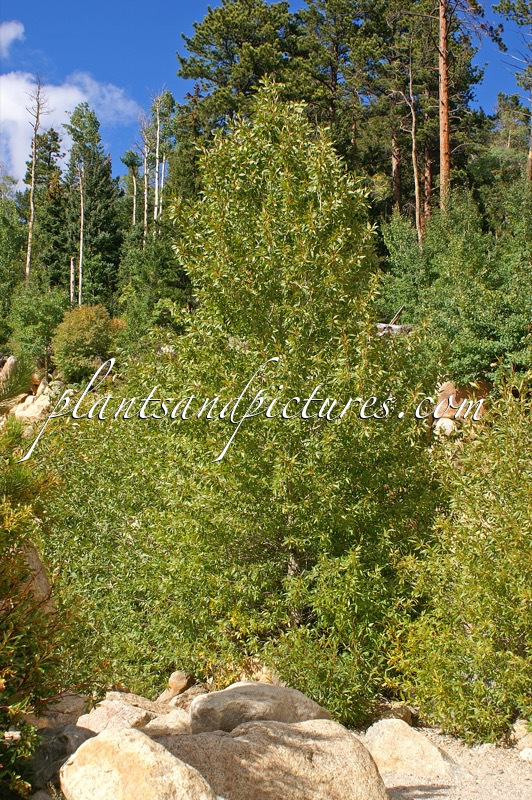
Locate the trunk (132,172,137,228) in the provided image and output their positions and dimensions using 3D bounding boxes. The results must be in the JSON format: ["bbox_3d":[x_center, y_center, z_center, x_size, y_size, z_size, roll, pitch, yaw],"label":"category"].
[{"bbox_3d":[-6.036,-9.066,53.000,0.190,3.000,0.190,0,-5,0],"label":"trunk"}]

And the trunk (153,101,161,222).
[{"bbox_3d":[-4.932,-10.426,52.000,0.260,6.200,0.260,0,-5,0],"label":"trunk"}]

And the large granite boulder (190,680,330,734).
[{"bbox_3d":[-0.037,2.077,7.700,0.950,0.440,0.650,0,-5,0],"label":"large granite boulder"}]

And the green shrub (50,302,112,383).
[{"bbox_3d":[-3.973,-1.223,25.000,1.350,1.700,1.300,1,-3,-9],"label":"green shrub"}]

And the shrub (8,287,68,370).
[{"bbox_3d":[-5.689,-1.746,29.000,1.650,2.200,1.550,0,-5,0],"label":"shrub"}]

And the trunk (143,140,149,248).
[{"bbox_3d":[-5.427,-9.120,52.000,0.240,5.400,0.240,0,-5,0],"label":"trunk"}]

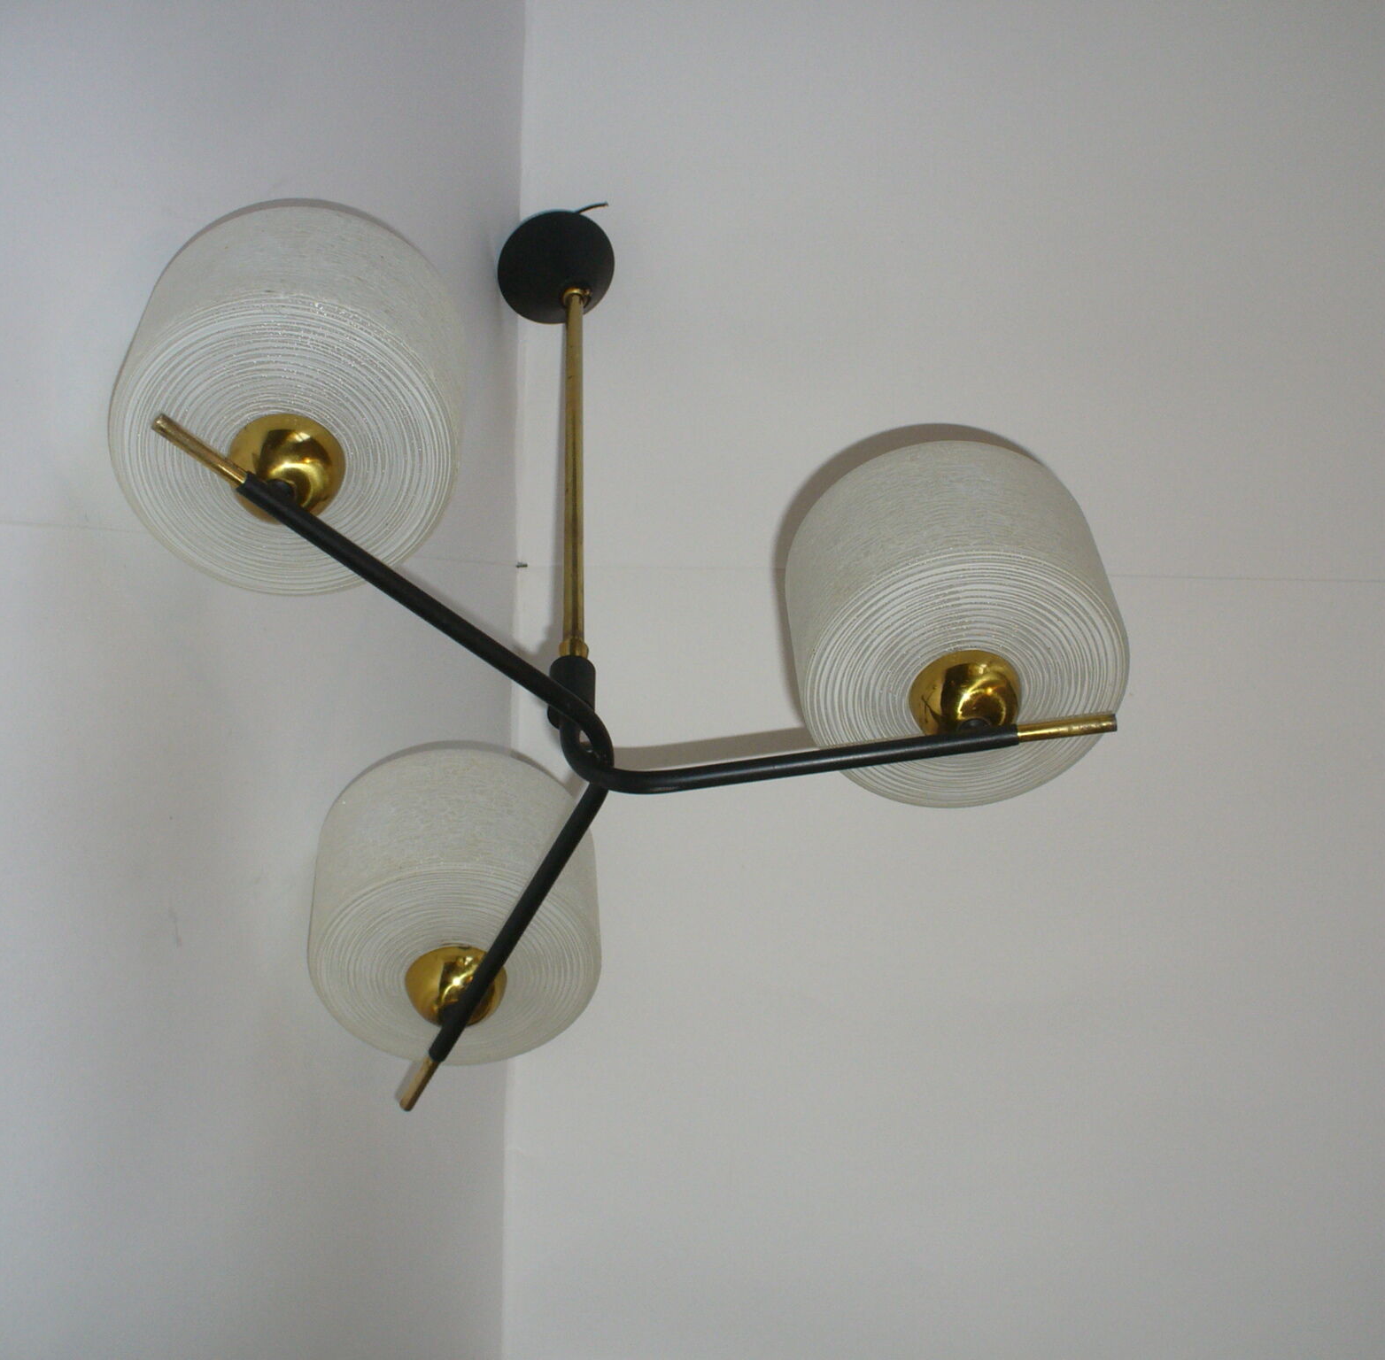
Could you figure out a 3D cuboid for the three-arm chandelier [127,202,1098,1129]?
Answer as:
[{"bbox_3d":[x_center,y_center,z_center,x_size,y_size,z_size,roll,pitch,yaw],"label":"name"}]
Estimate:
[{"bbox_3d":[-0.097,-0.098,1.311,0.655,0.551,0.493,-95,-156,-53],"label":"three-arm chandelier"}]

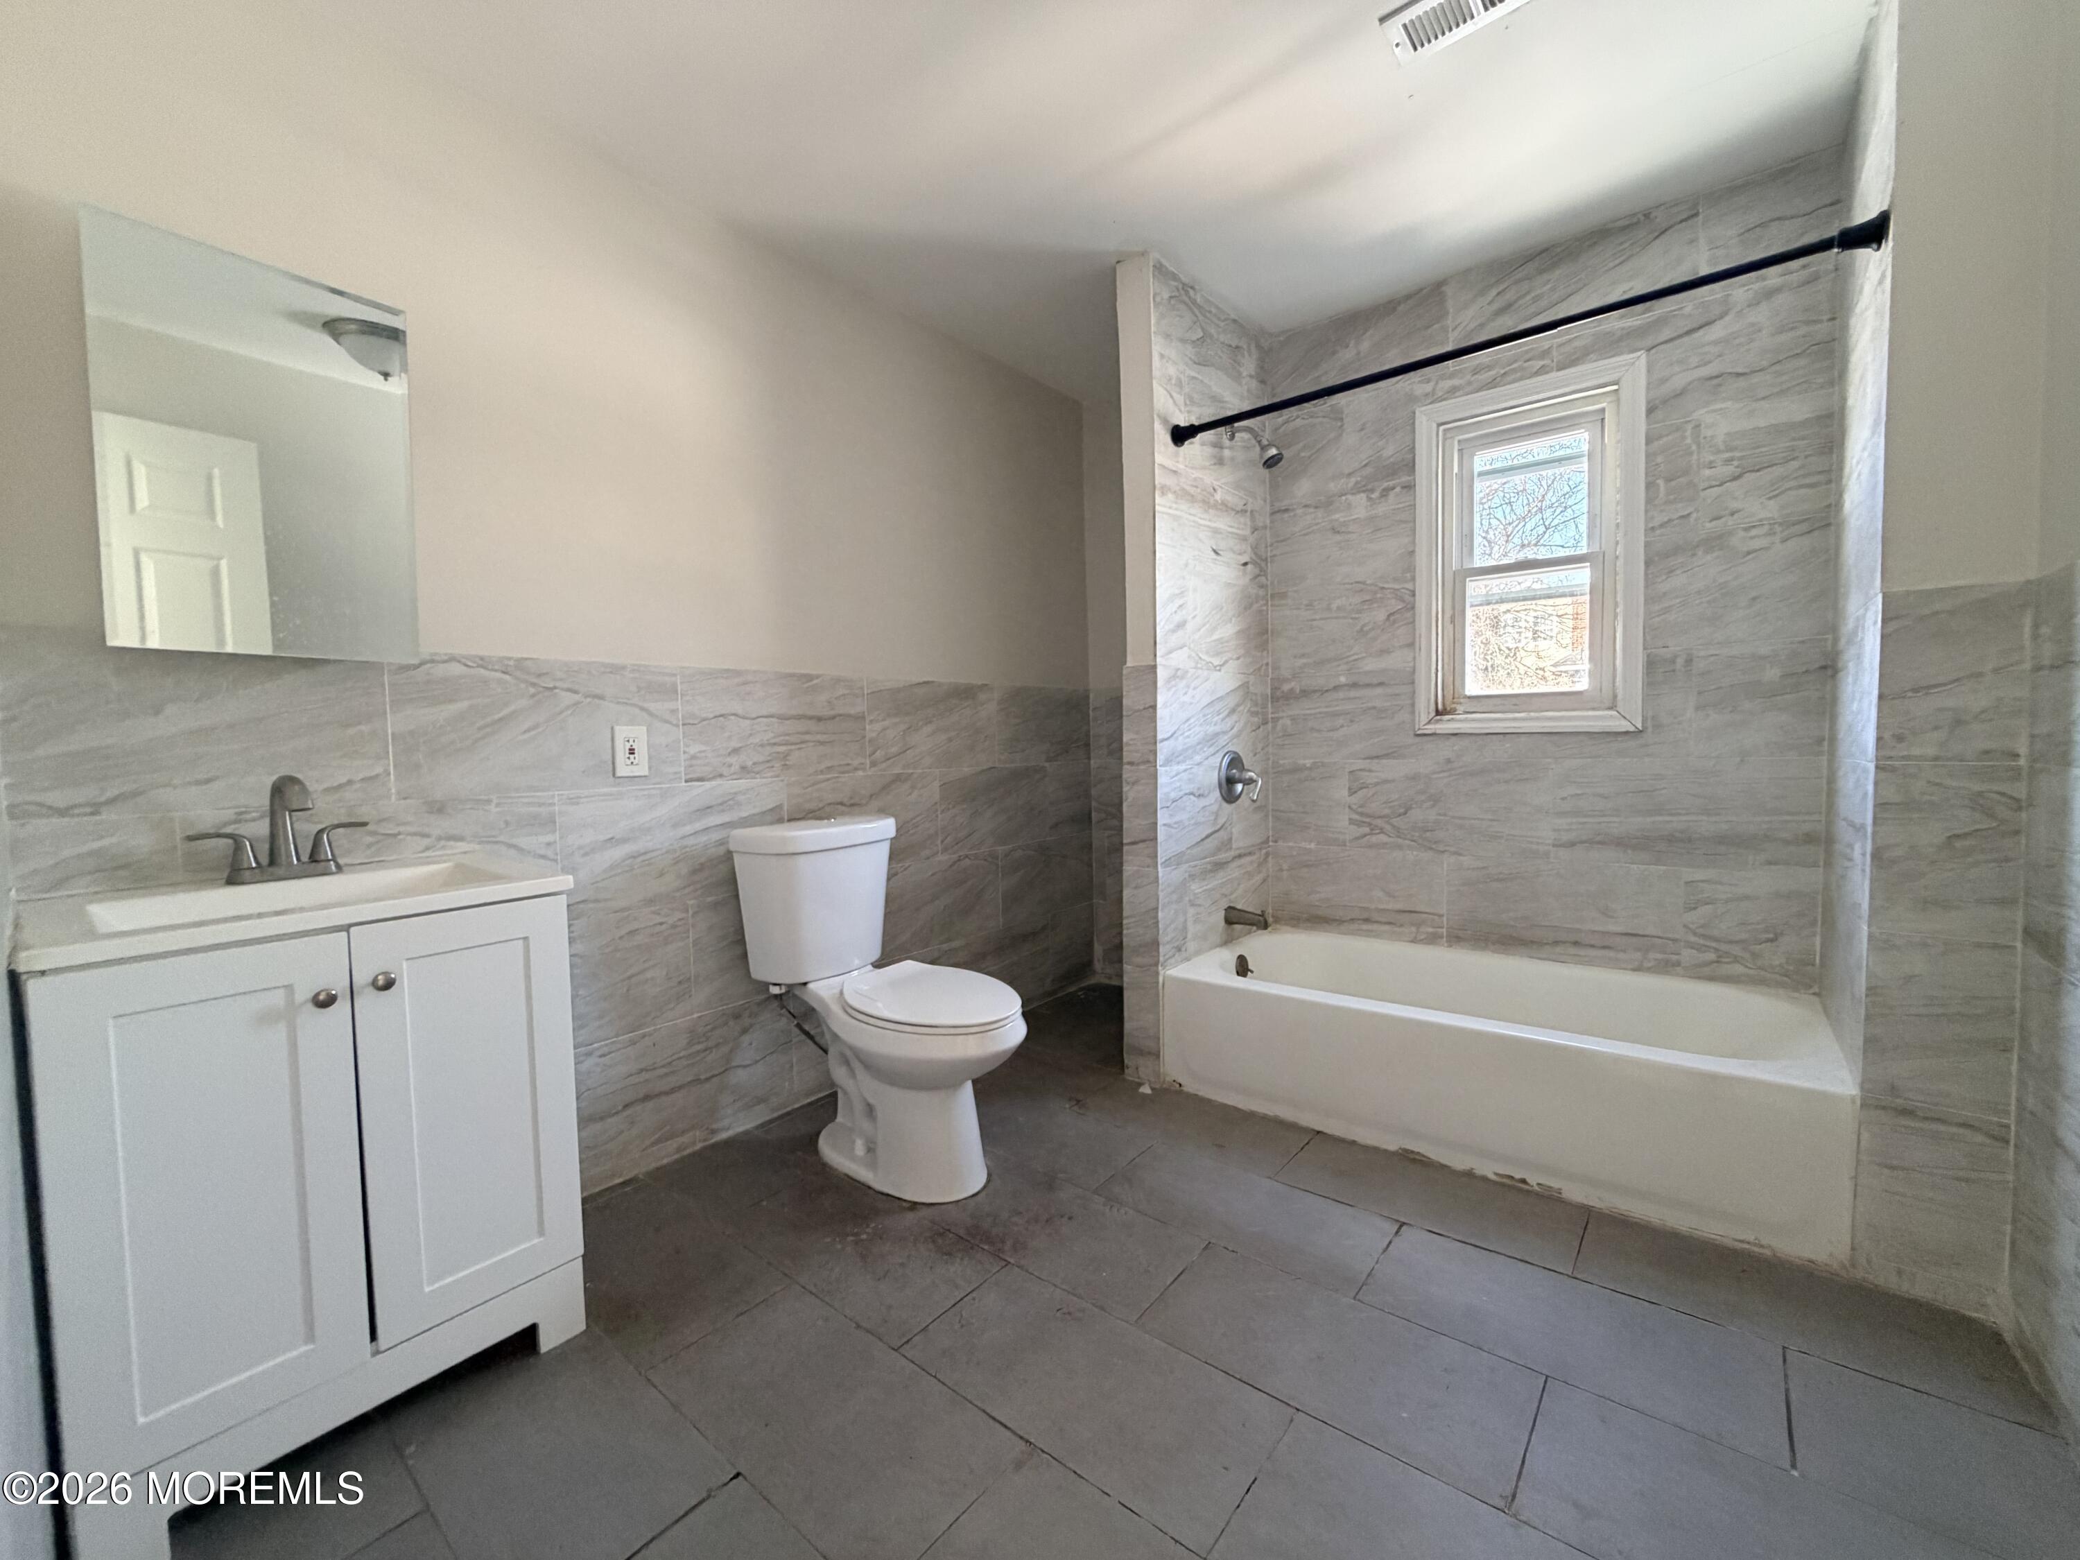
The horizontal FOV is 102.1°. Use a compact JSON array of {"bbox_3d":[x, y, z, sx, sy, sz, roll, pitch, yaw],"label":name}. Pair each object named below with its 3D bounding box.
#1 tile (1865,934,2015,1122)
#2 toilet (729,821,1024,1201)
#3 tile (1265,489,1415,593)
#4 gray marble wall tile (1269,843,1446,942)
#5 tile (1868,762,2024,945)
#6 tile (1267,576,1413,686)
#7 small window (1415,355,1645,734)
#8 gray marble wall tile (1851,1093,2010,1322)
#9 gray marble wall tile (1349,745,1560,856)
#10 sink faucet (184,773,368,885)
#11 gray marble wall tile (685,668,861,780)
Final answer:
[{"bbox_3d":[1.605,0.435,1.504,0.187,0.310,0.012,1,4,39],"label":"tile"},{"bbox_3d":[-0.379,0.548,2.160,0.808,0.817,0.409,1,4,39],"label":"toilet"},{"bbox_3d":[1.036,-0.827,2.927,0.493,0.302,0.011,1,3,39],"label":"tile"},{"bbox_3d":[1.081,0.384,2.893,0.586,0.298,0.010,1,3,39],"label":"gray marble wall tile"},{"bbox_3d":[1.602,0.127,1.492,0.180,0.307,0.011,1,3,39],"label":"tile"},{"bbox_3d":[1.031,-0.502,2.880,0.502,0.305,0.010,1,3,39],"label":"tile"},{"bbox_3d":[1.469,-0.665,2.558,0.605,1.047,0.080,1,4,39],"label":"small window"},{"bbox_3d":[1.613,0.754,1.525,0.189,0.327,0.011,1,3,39],"label":"gray marble wall tile"},{"bbox_3d":[1.324,0.078,2.756,0.613,0.302,0.011,1,3,39],"label":"gray marble wall tile"},{"bbox_3d":[-1.287,0.082,1.436,0.165,0.179,0.243,1,3,39],"label":"sink faucet"},{"bbox_3d":[-0.735,-0.151,2.401,0.012,0.297,0.601,1,4,39],"label":"gray marble wall tile"}]

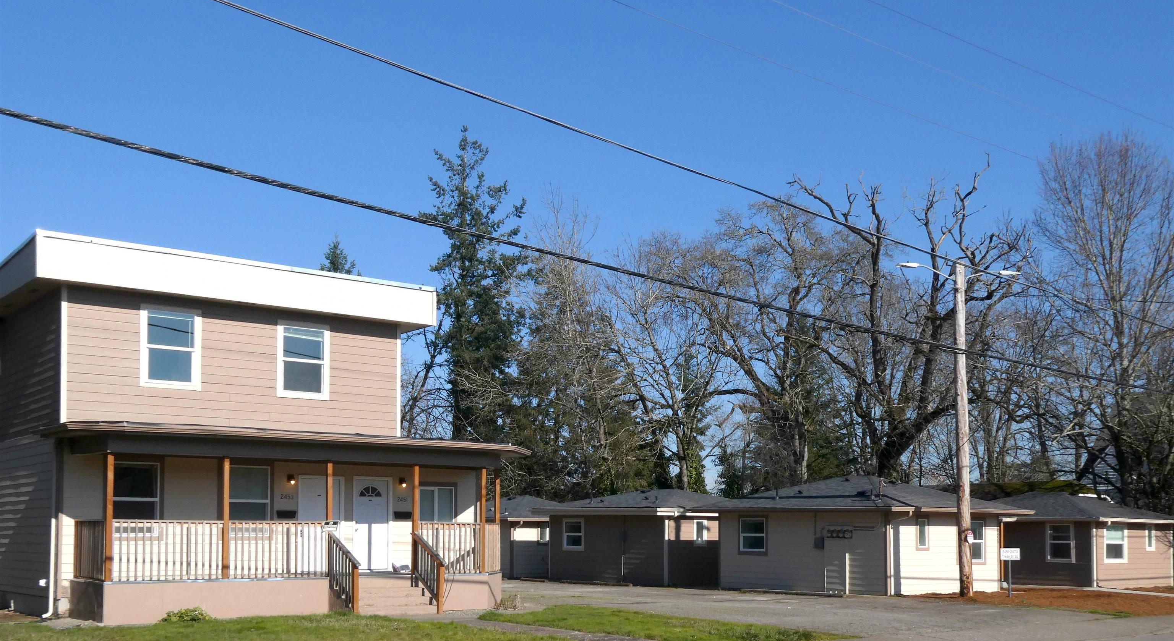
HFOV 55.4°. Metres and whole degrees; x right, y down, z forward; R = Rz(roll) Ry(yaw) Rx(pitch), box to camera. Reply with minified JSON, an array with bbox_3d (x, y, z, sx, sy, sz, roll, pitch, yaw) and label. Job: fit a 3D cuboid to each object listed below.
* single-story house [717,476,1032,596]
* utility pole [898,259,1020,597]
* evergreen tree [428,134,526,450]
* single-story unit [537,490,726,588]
[{"bbox_3d":[8.550,6.420,34.800,6.700,3.500,7.700,5,-9,-35],"label":"single-story house"},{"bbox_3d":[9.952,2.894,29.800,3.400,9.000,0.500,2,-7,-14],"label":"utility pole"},{"bbox_3d":[-5.775,1.260,58.000,6.000,22.500,6.000,1,-7,-6],"label":"evergreen tree"},{"bbox_3d":[2.850,7.450,40.800,6.500,3.400,7.600,5,-9,-35],"label":"single-story unit"}]

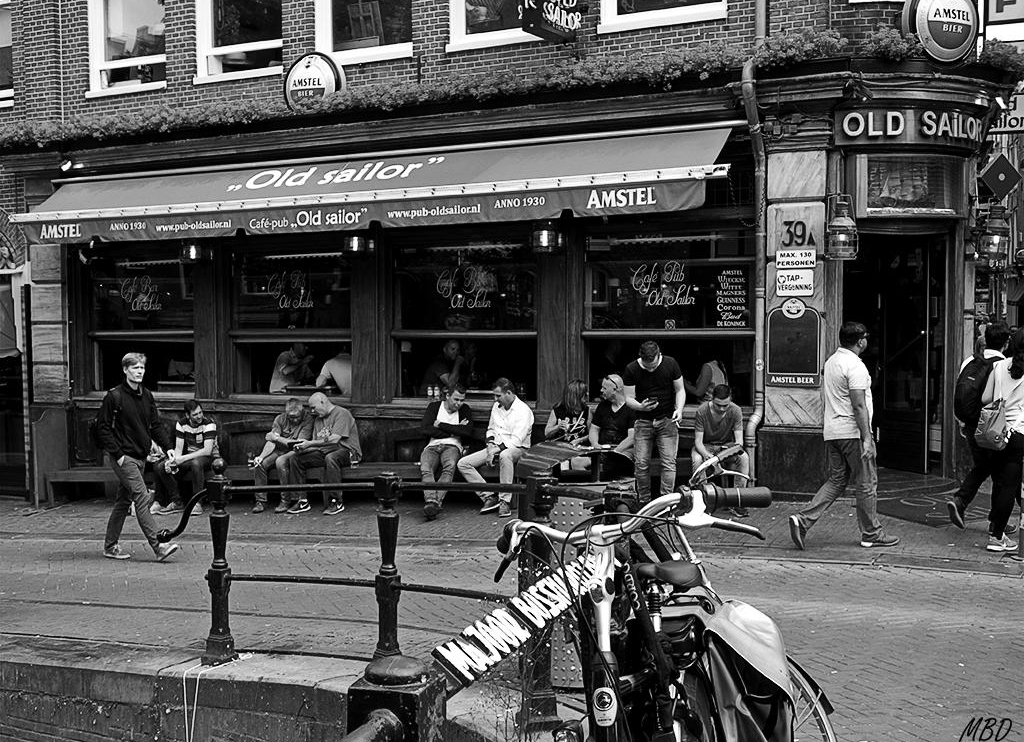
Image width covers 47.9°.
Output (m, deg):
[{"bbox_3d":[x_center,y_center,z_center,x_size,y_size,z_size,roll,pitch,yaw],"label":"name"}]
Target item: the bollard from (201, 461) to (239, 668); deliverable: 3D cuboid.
[{"bbox_3d":[-1.554,1.009,6.150,0.155,1.080,0.155,1,3,29],"label":"bollard"}]

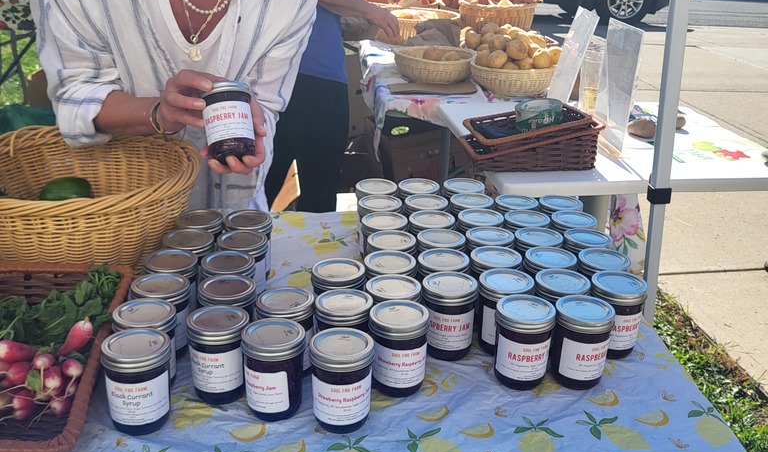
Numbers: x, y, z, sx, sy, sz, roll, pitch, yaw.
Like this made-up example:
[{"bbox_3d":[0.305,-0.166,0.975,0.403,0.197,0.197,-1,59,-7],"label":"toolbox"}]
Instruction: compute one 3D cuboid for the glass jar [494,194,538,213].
[{"bbox_3d":[0.220,0.007,1.298,0.071,0.099,0.071,4,23,5],"label":"glass jar"}]

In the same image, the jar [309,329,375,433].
[{"bbox_3d":[-0.048,0.178,0.881,0.073,0.099,0.073,1,23,-1],"label":"jar"}]

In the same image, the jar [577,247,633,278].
[{"bbox_3d":[0.309,0.093,1.103,0.071,0.099,0.071,7,24,12],"label":"jar"}]

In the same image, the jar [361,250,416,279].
[{"bbox_3d":[0.008,0.095,1.082,0.073,0.099,0.073,1,23,-1],"label":"jar"}]

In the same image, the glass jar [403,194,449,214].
[{"bbox_3d":[0.071,0.007,1.299,0.073,0.099,0.073,2,22,3],"label":"glass jar"}]

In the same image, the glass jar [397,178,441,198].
[{"bbox_3d":[0.061,-0.025,1.365,0.073,0.099,0.073,3,23,2],"label":"glass jar"}]

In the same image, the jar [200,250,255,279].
[{"bbox_3d":[-0.211,0.095,1.059,0.073,0.099,0.073,-3,23,-12],"label":"jar"}]

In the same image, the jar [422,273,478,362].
[{"bbox_3d":[0.085,0.121,1.018,0.073,0.099,0.073,2,23,-1],"label":"jar"}]

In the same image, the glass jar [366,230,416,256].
[{"bbox_3d":[0.011,0.067,1.147,0.073,0.099,0.073,1,23,-1],"label":"glass jar"}]

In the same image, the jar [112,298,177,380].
[{"bbox_3d":[-0.285,0.149,0.934,0.073,0.098,0.073,-5,24,-15],"label":"jar"}]

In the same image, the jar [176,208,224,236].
[{"bbox_3d":[-0.281,0.036,1.190,0.071,0.099,0.071,-6,24,-18],"label":"jar"}]

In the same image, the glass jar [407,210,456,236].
[{"bbox_3d":[0.074,0.035,1.219,0.071,0.099,0.071,2,23,-1],"label":"glass jar"}]

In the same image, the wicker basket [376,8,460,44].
[{"bbox_3d":[0.127,-0.853,3.309,0.400,0.115,0.380,2,23,1],"label":"wicker basket"}]

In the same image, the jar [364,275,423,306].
[{"bbox_3d":[0.012,0.124,1.009,0.073,0.099,0.073,1,22,0],"label":"jar"}]

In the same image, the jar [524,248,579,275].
[{"bbox_3d":[0.236,0.090,1.105,0.073,0.099,0.073,6,23,12],"label":"jar"}]

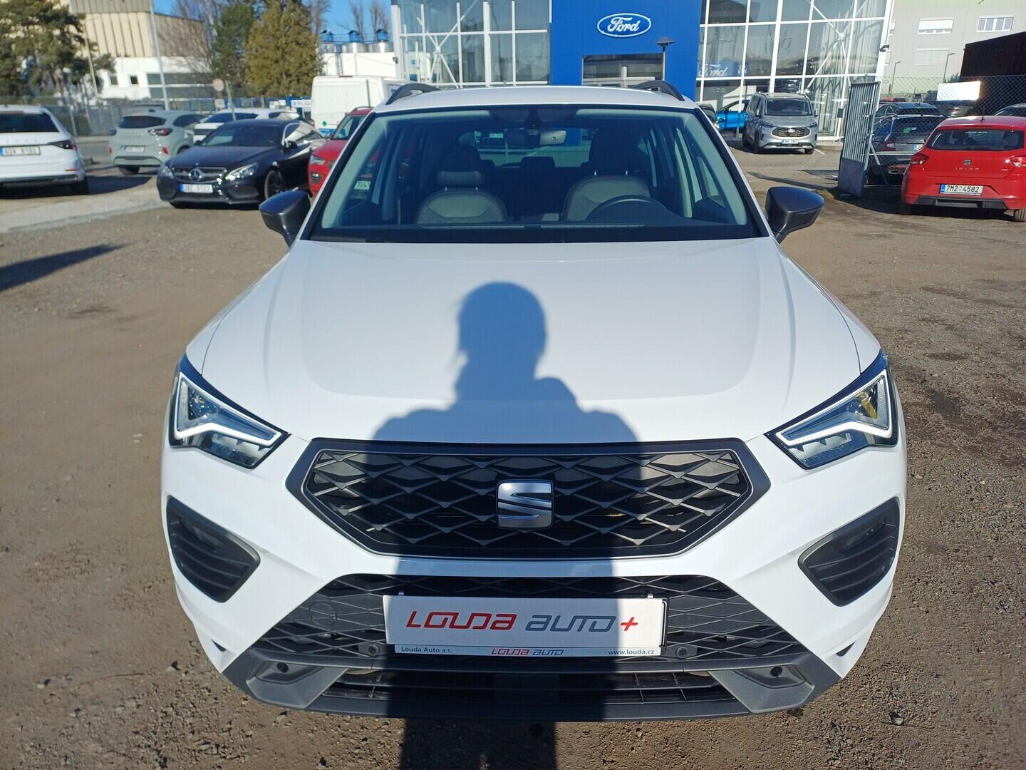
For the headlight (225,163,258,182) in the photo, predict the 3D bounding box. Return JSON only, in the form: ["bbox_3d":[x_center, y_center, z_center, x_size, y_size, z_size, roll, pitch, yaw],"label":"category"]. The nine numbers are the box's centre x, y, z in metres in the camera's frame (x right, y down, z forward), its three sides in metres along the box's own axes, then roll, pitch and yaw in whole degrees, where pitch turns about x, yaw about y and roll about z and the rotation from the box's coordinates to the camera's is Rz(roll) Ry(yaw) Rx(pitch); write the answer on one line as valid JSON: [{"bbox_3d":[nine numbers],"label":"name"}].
[{"bbox_3d":[-4.102,-3.212,11.242,0.360,0.210,0.380,2,21,7],"label":"headlight"}]

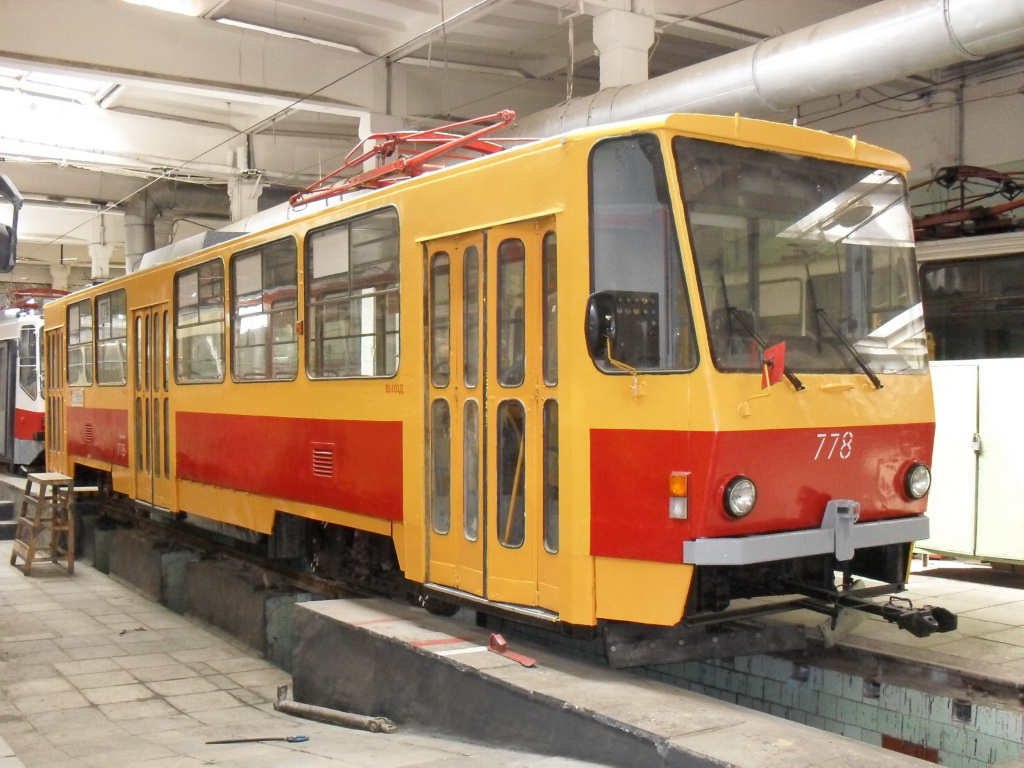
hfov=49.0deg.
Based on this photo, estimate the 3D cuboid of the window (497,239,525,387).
[{"bbox_3d":[-0.006,-0.398,6.281,0.040,0.818,0.224,0,0,-45],"label":"window"}]

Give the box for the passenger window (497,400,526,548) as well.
[{"bbox_3d":[-0.004,0.504,6.282,0.040,0.824,0.229,0,0,-45],"label":"passenger window"}]

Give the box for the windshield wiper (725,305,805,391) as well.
[{"bbox_3d":[1.231,-0.167,5.465,0.456,0.420,0.060,0,-9,-33],"label":"windshield wiper"}]

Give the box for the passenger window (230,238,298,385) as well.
[{"bbox_3d":[-2.086,-0.590,9.434,0.040,1.139,1.571,0,0,-33],"label":"passenger window"}]

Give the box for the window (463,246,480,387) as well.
[{"bbox_3d":[-0.223,-0.380,6.441,0.040,0.812,0.168,0,0,-36],"label":"window"}]

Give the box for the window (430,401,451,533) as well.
[{"bbox_3d":[-0.437,0.506,6.870,0.040,0.822,0.204,0,0,-41],"label":"window"}]

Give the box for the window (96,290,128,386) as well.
[{"bbox_3d":[-4.696,-0.522,13.194,0.060,1.119,1.487,0,0,-33],"label":"window"}]

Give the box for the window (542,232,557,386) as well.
[{"bbox_3d":[0.210,-0.388,5.849,0.040,0.813,0.134,0,0,-36],"label":"window"}]

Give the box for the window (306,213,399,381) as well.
[{"bbox_3d":[-1.107,-0.580,7.693,0.060,1.109,1.509,0,0,-33],"label":"window"}]

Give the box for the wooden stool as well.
[{"bbox_3d":[-6.044,1.787,14.431,0.561,1.173,1.142,0,0,-33],"label":"wooden stool"}]

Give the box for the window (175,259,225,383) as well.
[{"bbox_3d":[-3.024,-0.576,10.880,0.040,1.139,1.550,0,0,-33],"label":"window"}]

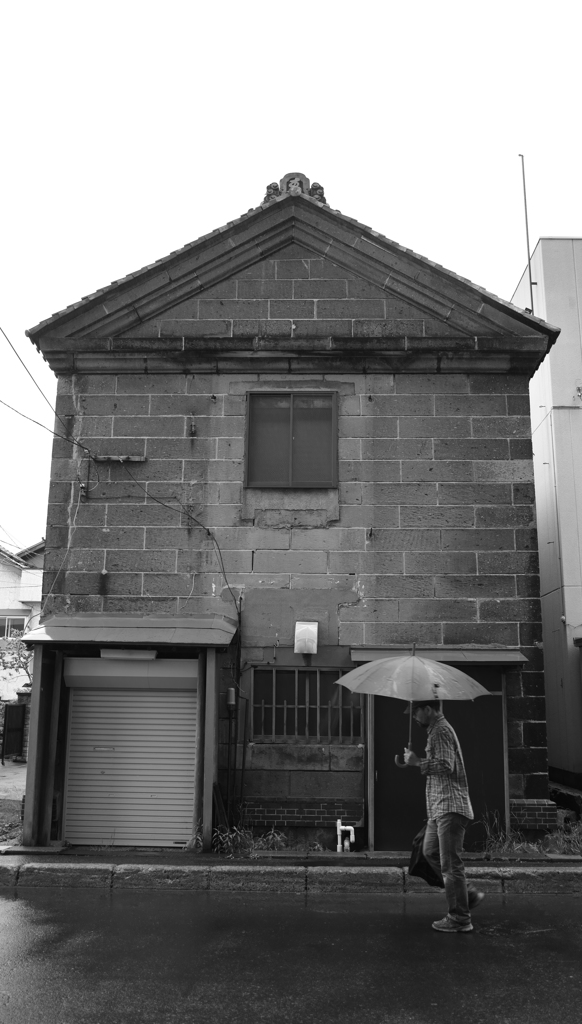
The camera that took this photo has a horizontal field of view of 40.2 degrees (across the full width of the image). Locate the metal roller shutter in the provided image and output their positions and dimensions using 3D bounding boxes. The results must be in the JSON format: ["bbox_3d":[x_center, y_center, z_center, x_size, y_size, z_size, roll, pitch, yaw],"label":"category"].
[{"bbox_3d":[-1.638,2.625,8.221,1.353,1.568,0.080,0,-10,2],"label":"metal roller shutter"}]

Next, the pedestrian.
[{"bbox_3d":[1.146,2.250,6.017,0.620,1.713,0.540,0,-10,2],"label":"pedestrian"}]

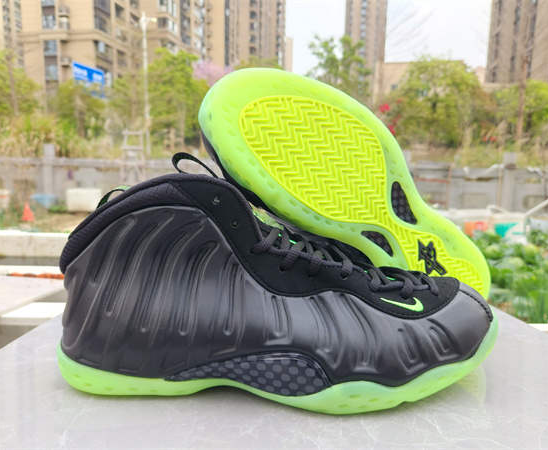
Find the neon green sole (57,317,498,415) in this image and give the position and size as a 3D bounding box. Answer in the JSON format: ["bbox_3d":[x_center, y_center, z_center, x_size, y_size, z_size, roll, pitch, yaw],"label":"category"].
[{"bbox_3d":[0.002,0.087,0.286,0.305,0.047,0.111,0,5,1],"label":"neon green sole"}]

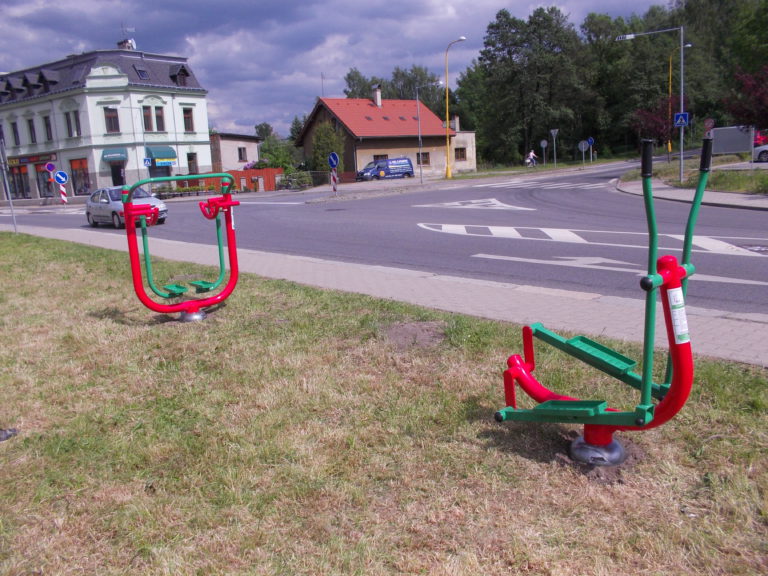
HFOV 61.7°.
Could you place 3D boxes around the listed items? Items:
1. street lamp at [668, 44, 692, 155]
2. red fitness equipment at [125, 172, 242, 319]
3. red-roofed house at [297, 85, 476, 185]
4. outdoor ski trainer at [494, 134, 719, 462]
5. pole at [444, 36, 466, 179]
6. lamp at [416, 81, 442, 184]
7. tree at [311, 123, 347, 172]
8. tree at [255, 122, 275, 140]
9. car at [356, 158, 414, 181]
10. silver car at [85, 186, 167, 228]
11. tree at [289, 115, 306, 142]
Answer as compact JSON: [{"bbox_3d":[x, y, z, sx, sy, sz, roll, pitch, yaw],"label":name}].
[{"bbox_3d":[29.926,-18.799,64.569,2.000,10.800,0.400,2,12,25],"label":"street lamp"},{"bbox_3d":[-2.083,-0.417,6.750,1.130,1.520,0.500,-10,13,-32],"label":"red fitness equipment"},{"bbox_3d":[0.261,-15.746,65.456,15.300,9.000,10.800,-11,14,-35],"label":"red-roofed house"},{"bbox_3d":[1.049,0.067,3.254,0.530,1.620,1.120,-12,15,-40],"label":"outdoor ski trainer"},{"bbox_3d":[5.602,-13.850,49.937,1.900,10.700,0.400,6,14,39],"label":"pole"},{"bbox_3d":[3.168,-10.578,44.035,0.350,6.800,2.300,-12,14,-37],"label":"lamp"},{"bbox_3d":[-5.273,-12.402,58.972,3.100,5.500,3.100,-3,11,0],"label":"tree"},{"bbox_3d":[-16.548,-18.627,87.232,3.400,8.000,3.400,-3,11,0],"label":"tree"},{"bbox_3d":[0.174,-10.560,57.315,4.800,1.930,1.900,-10,13,-33],"label":"car"},{"bbox_3d":[-9.200,-2.930,22.750,1.700,1.420,4.100,-12,14,-40],"label":"silver car"},{"bbox_3d":[-10.964,-17.448,79.213,2.800,8.200,2.800,-3,11,0],"label":"tree"}]

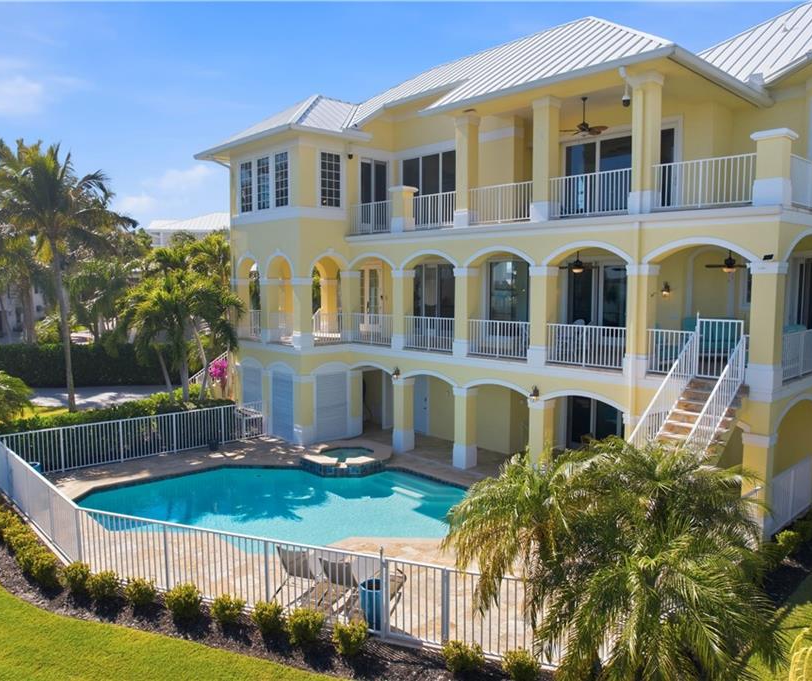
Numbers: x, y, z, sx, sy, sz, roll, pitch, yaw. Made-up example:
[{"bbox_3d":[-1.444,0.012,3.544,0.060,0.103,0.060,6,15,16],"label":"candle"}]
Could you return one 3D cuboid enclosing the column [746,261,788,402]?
[{"bbox_3d":[6.985,-0.180,12.131,0.567,2.645,0.519,-5,8,-44],"label":"column"}]

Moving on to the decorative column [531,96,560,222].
[{"bbox_3d":[3.510,-4.480,15.663,0.512,3.008,0.545,-5,8,-43],"label":"decorative column"}]

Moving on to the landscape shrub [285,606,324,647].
[{"bbox_3d":[-1.542,4.404,9.602,0.576,0.570,0.576,0,6,0],"label":"landscape shrub"}]

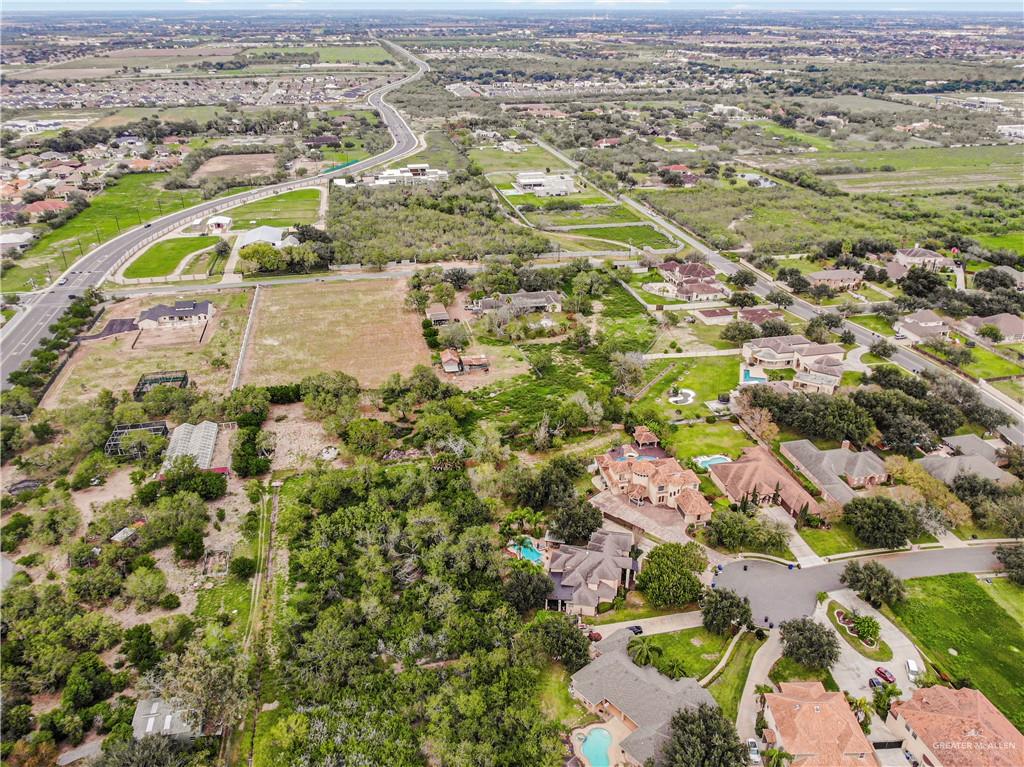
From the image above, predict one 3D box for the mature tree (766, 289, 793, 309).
[{"bbox_3d":[126.556,-39.867,336.133,11.500,9.000,11.500,0,28,0],"label":"mature tree"}]

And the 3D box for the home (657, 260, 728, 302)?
[{"bbox_3d":[85.852,-51.400,341.962,24.000,9.500,39.000,-4,28,-8],"label":"home"}]

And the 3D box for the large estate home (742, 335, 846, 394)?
[{"bbox_3d":[110.073,-8.398,261.865,36.500,9.000,36.000,-6,29,-11],"label":"large estate home"}]

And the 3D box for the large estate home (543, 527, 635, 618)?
[{"bbox_3d":[20.594,44.707,177.477,21.000,8.500,26.500,4,28,7],"label":"large estate home"}]

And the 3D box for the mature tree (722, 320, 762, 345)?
[{"bbox_3d":[96.800,-21.283,301.153,15.000,9.000,15.000,0,28,0],"label":"mature tree"}]

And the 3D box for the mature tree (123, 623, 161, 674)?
[{"bbox_3d":[-73.714,54.084,144.380,7.000,8.500,7.000,0,28,0],"label":"mature tree"}]

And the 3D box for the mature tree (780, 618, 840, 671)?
[{"bbox_3d":[64.226,57.000,153.807,12.400,9.000,12.400,0,28,0],"label":"mature tree"}]

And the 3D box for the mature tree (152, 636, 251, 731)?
[{"bbox_3d":[-60.360,60.164,139.859,17.000,16.500,17.000,0,28,0],"label":"mature tree"}]

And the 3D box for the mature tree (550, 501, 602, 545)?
[{"bbox_3d":[16.087,35.556,178.132,12.700,9.800,12.700,0,28,0],"label":"mature tree"}]

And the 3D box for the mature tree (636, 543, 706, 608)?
[{"bbox_3d":[35.689,43.967,160.292,15.000,11.800,15.000,0,28,0],"label":"mature tree"}]

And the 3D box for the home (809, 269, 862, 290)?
[{"bbox_3d":[157.662,-50.806,342.725,27.500,8.000,13.500,-5,28,-10],"label":"home"}]

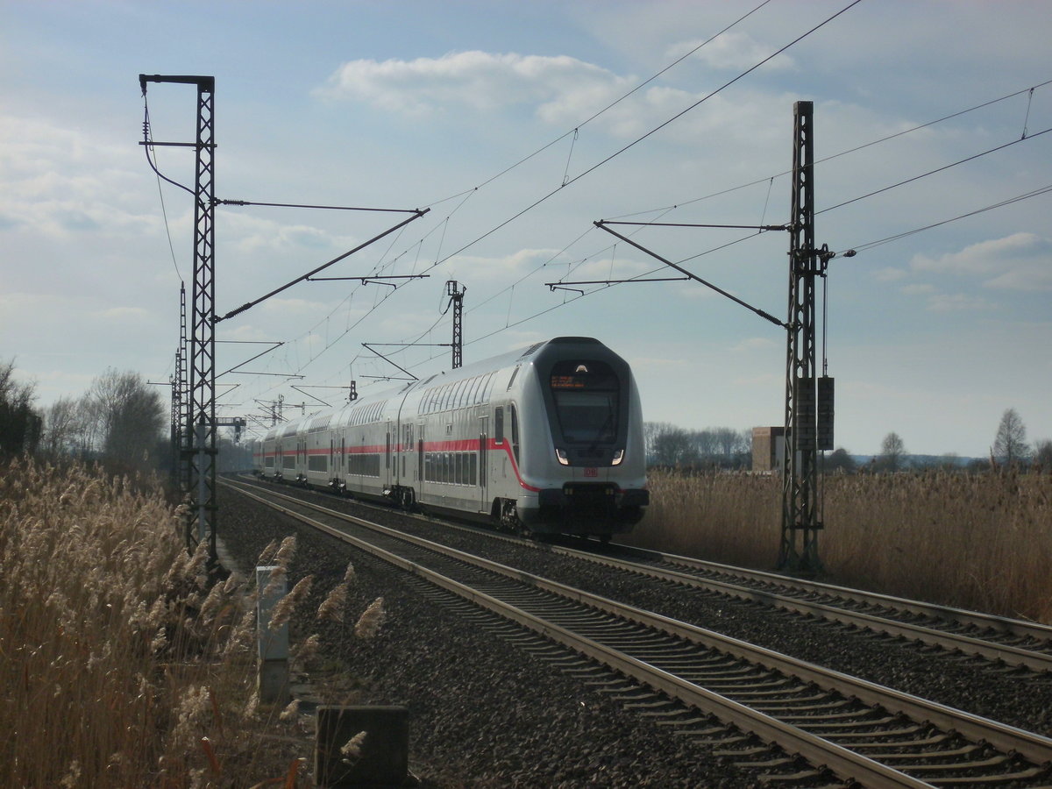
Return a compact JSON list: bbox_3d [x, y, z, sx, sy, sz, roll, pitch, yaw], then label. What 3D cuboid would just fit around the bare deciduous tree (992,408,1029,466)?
[{"bbox_3d":[82.940,7.720,400.000,6.300,11.300,6.200,0,-1,0],"label":"bare deciduous tree"}]

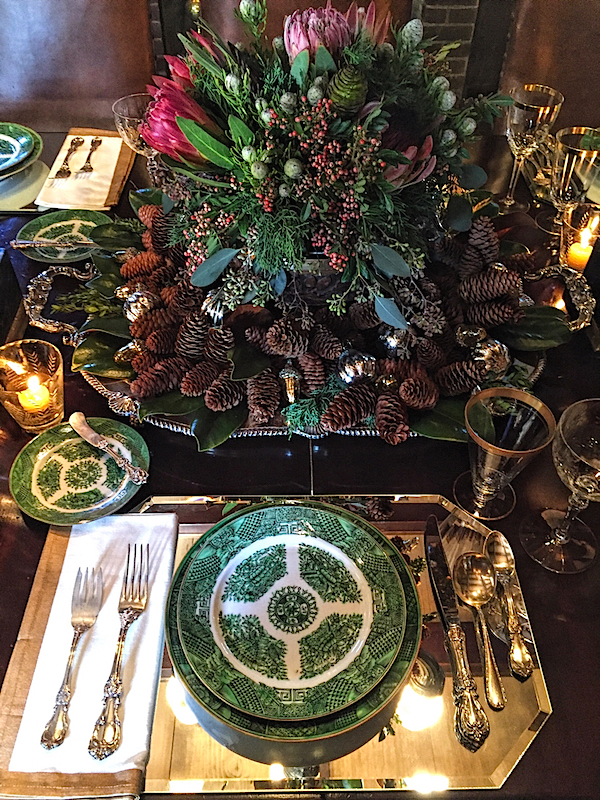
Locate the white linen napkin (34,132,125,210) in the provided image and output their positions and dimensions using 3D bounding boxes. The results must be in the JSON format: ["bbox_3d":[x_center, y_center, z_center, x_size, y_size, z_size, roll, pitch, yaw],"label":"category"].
[{"bbox_3d":[-0.409,-0.440,1.282,0.125,0.013,0.270,-1,46,-1],"label":"white linen napkin"}]

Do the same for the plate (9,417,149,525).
[{"bbox_3d":[-0.246,0.081,0.759,0.153,0.021,0.153,2,46,-2],"label":"plate"}]

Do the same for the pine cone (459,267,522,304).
[{"bbox_3d":[0.268,-0.162,0.942,0.090,0.049,0.049,-9,47,-9],"label":"pine cone"}]

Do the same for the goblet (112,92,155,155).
[{"bbox_3d":[-0.269,-0.464,1.216,0.108,0.145,0.108,0,46,0],"label":"goblet"}]

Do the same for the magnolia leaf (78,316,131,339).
[{"bbox_3d":[-0.262,-0.097,0.936,0.100,0.020,0.050,-4,59,-2],"label":"magnolia leaf"}]

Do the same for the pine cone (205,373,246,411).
[{"bbox_3d":[-0.088,-0.010,0.795,0.038,0.038,0.064,27,44,23],"label":"pine cone"}]

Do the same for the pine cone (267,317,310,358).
[{"bbox_3d":[-0.015,-0.078,0.846,0.045,0.045,0.075,27,26,23],"label":"pine cone"}]

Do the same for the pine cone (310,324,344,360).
[{"bbox_3d":[0.033,-0.079,0.883,0.038,0.038,0.065,-23,54,-20],"label":"pine cone"}]

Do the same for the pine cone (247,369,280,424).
[{"bbox_3d":[-0.043,-0.004,0.792,0.040,0.040,0.074,2,54,2],"label":"pine cone"}]

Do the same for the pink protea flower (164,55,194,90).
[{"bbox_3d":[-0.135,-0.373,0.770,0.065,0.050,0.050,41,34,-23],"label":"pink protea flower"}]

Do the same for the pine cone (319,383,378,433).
[{"bbox_3d":[0.060,0.008,0.819,0.080,0.041,0.041,-35,55,-24],"label":"pine cone"}]

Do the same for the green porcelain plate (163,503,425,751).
[{"bbox_3d":[-0.006,0.200,0.636,0.232,0.036,0.232,0,47,0],"label":"green porcelain plate"}]

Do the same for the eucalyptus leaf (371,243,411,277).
[{"bbox_3d":[0.120,-0.185,0.891,0.068,0.012,0.034,39,97,3],"label":"eucalyptus leaf"}]

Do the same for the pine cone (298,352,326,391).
[{"bbox_3d":[0.015,-0.034,0.862,0.036,0.036,0.066,-4,54,-4],"label":"pine cone"}]

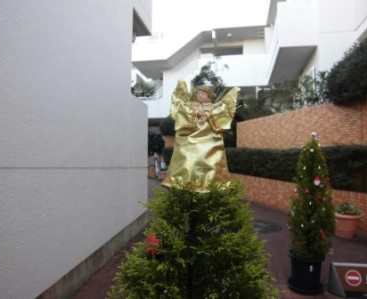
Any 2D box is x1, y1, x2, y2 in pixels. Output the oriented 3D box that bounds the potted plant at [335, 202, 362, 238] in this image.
[{"bbox_3d":[3.499,1.474,6.304,0.550,0.691,0.550,0,-4,0],"label":"potted plant"}]

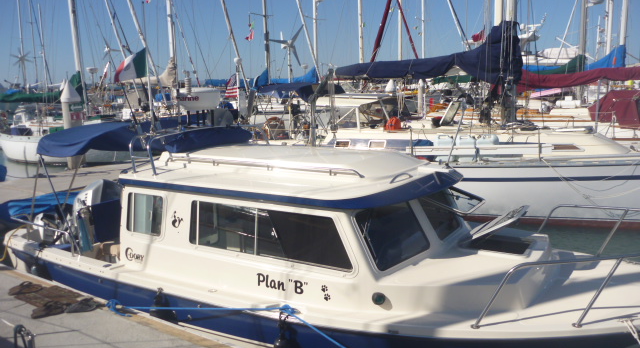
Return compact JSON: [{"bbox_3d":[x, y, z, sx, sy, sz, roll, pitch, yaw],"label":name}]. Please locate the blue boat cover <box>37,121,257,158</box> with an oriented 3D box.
[{"bbox_3d":[-2.202,-0.502,6.792,2.150,0.420,1.750,5,11,27],"label":"blue boat cover"}]

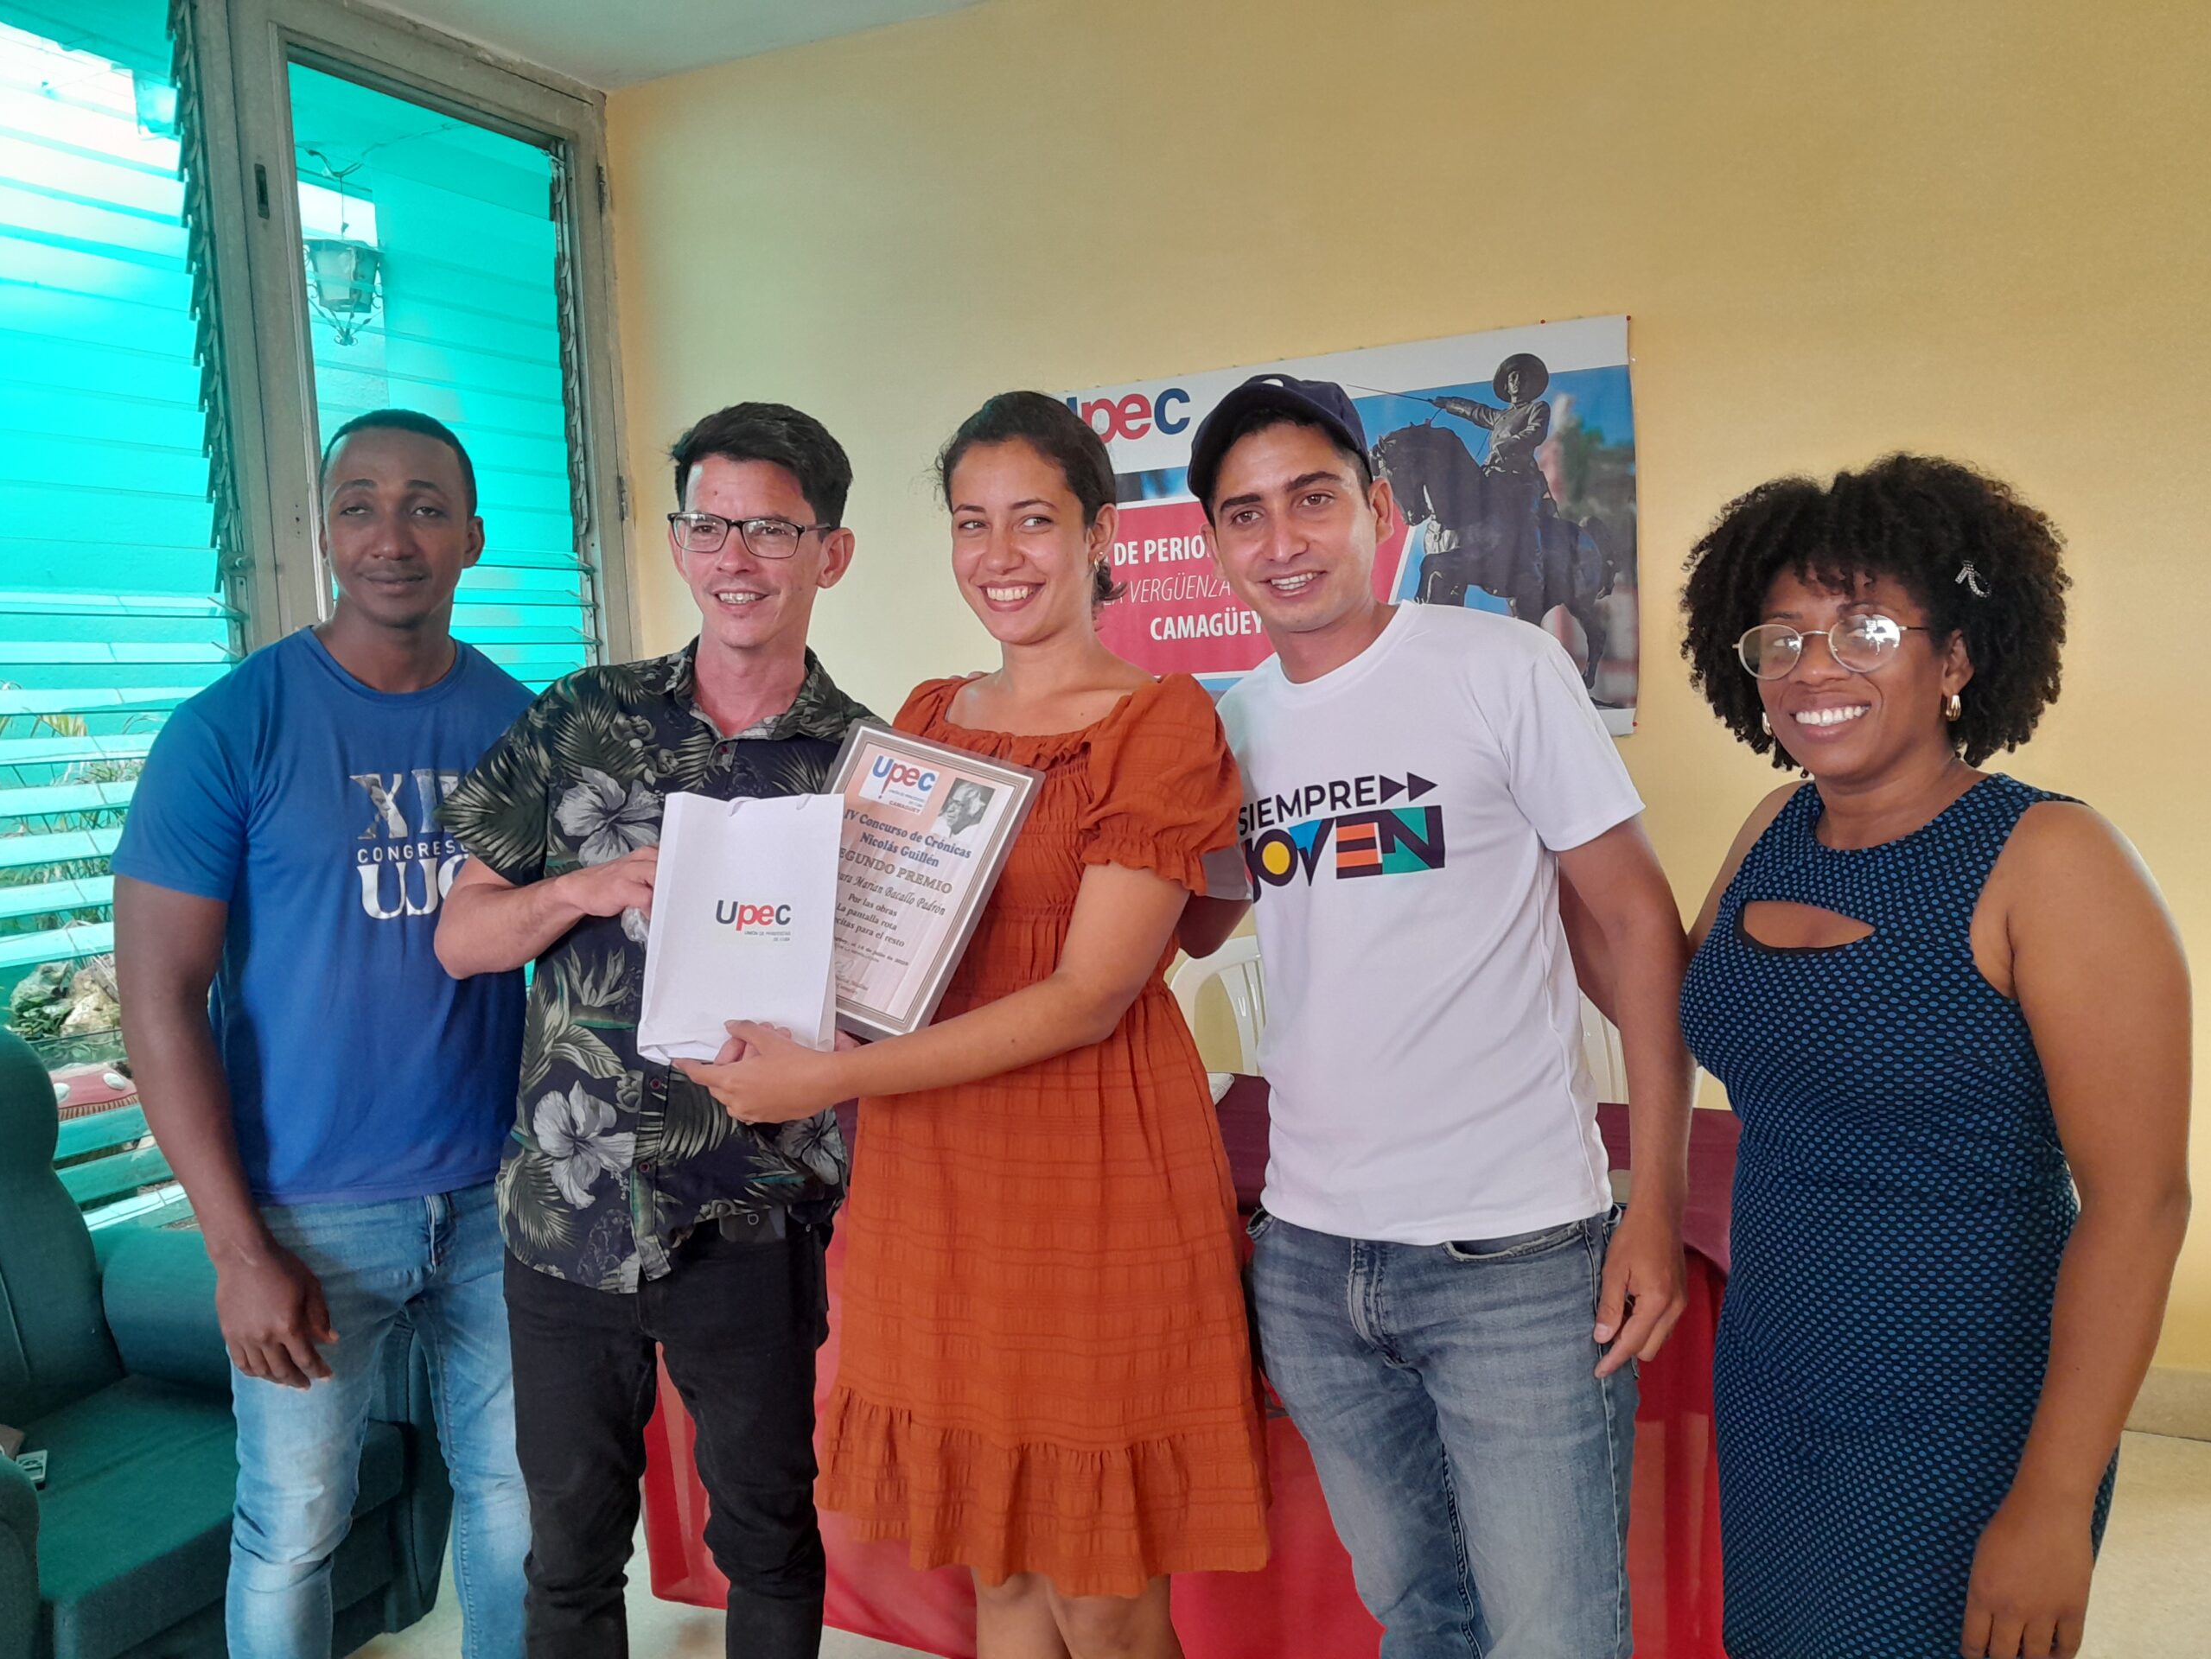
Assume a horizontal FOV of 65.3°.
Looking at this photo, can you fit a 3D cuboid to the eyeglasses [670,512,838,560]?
[{"bbox_3d":[-0.340,-0.290,1.709,0.138,0.044,0.142,6,10,6],"label":"eyeglasses"}]

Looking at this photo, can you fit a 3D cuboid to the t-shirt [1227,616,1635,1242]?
[{"bbox_3d":[0.313,0.085,1.730,0.470,0.630,0.280,-2,6,36],"label":"t-shirt"}]

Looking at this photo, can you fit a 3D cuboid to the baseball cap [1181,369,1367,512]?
[{"bbox_3d":[0.159,-0.357,1.600,0.175,0.135,0.250,-15,-4,14],"label":"baseball cap"}]

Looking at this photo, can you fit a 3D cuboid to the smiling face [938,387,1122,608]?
[{"bbox_3d":[-0.070,-0.298,1.620,0.160,0.220,0.190,-5,5,21],"label":"smiling face"}]

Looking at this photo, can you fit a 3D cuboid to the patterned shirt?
[{"bbox_3d":[-0.437,0.125,1.740,0.470,0.630,0.280,-2,5,8],"label":"patterned shirt"}]

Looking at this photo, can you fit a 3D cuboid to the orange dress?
[{"bbox_3d":[-0.058,0.280,1.680,0.430,0.850,0.320,-1,6,20],"label":"orange dress"}]

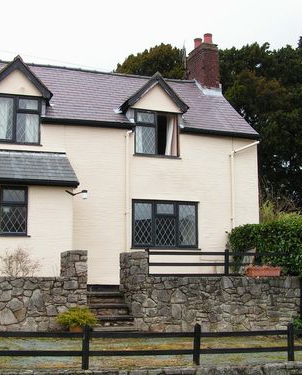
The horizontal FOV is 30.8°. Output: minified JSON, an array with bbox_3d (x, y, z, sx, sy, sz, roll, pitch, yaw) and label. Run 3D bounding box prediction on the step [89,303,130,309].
[{"bbox_3d":[-0.910,2.349,10.736,0.880,0.110,0.400,2,-8,-17],"label":"step"}]

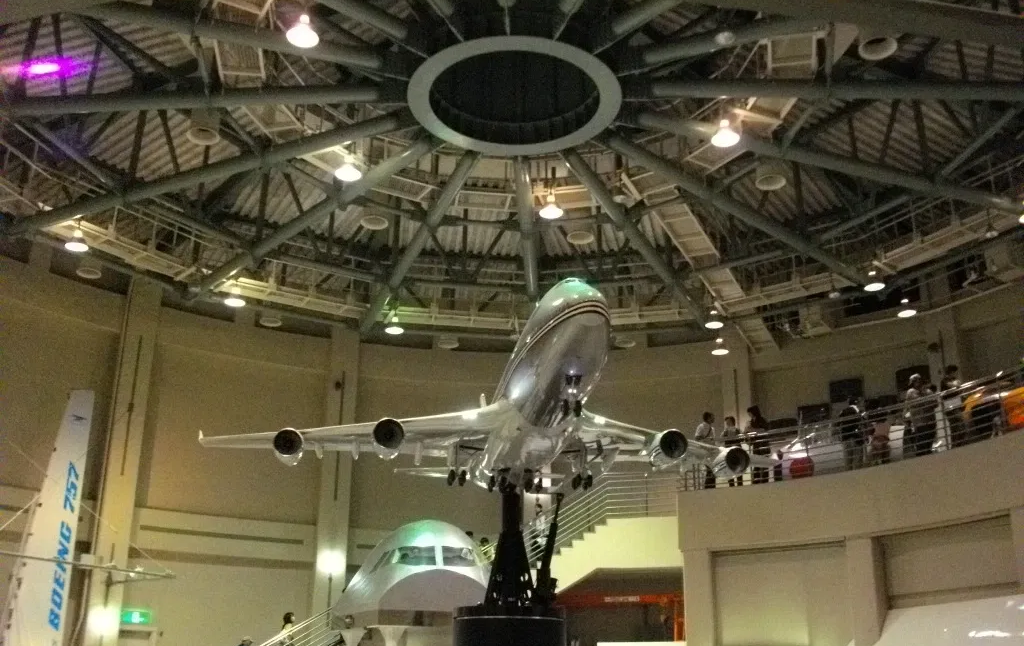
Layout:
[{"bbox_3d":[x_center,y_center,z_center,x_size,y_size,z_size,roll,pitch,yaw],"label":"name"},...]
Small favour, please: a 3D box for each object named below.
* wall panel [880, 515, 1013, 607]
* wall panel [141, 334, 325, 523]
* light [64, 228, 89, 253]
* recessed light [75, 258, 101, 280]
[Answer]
[{"bbox_3d":[7.607,4.147,16.459,0.120,1.300,3.000,9,-21,-22],"label":"wall panel"},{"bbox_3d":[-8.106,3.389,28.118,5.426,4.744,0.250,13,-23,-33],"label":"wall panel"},{"bbox_3d":[-8.996,-1.738,19.641,0.500,0.360,0.500,10,-22,-25],"label":"light"},{"bbox_3d":[-10.795,-1.380,24.208,0.665,0.300,0.665,9,-21,-24],"label":"recessed light"}]

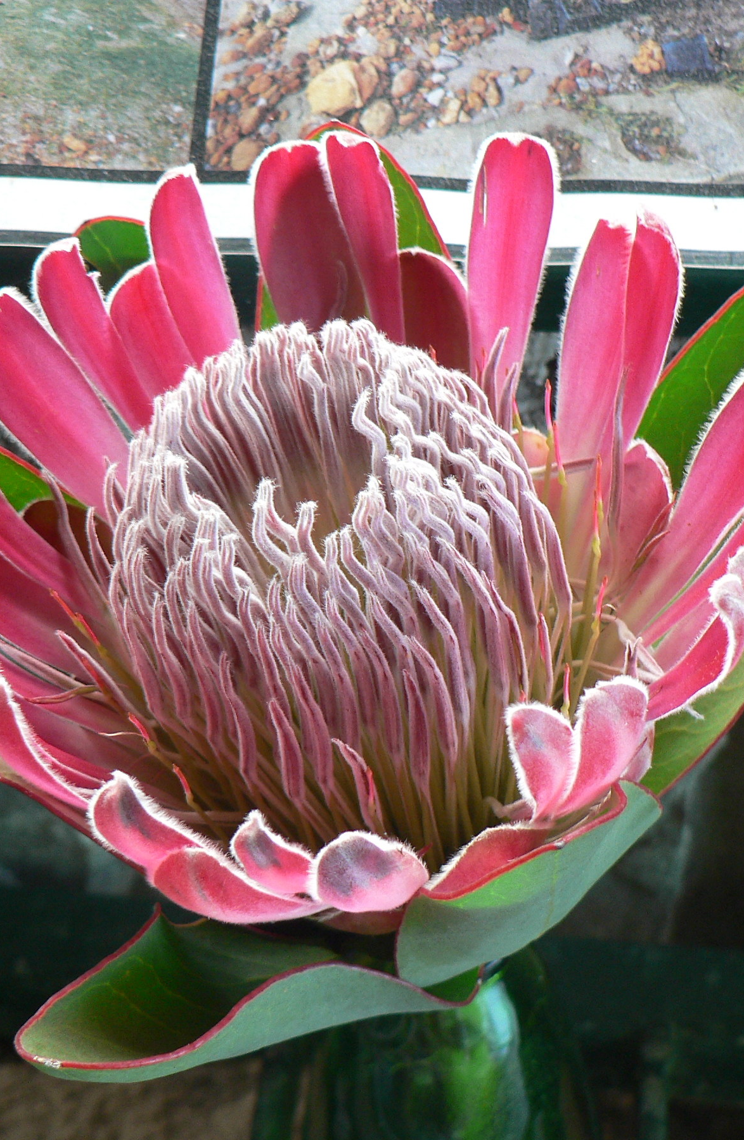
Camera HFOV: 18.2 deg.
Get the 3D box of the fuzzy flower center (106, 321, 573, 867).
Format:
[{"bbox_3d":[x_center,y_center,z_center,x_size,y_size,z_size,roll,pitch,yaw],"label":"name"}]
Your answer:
[{"bbox_3d":[-0.003,0.011,0.360,0.068,0.070,0.068,-9,36,0],"label":"fuzzy flower center"}]

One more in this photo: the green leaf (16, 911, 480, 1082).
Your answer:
[{"bbox_3d":[-0.019,0.065,0.362,0.070,0.022,0.036,-9,35,-42],"label":"green leaf"}]

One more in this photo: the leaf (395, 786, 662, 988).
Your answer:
[{"bbox_3d":[0.022,0.049,0.352,0.043,0.055,0.022,-24,77,-23],"label":"leaf"}]

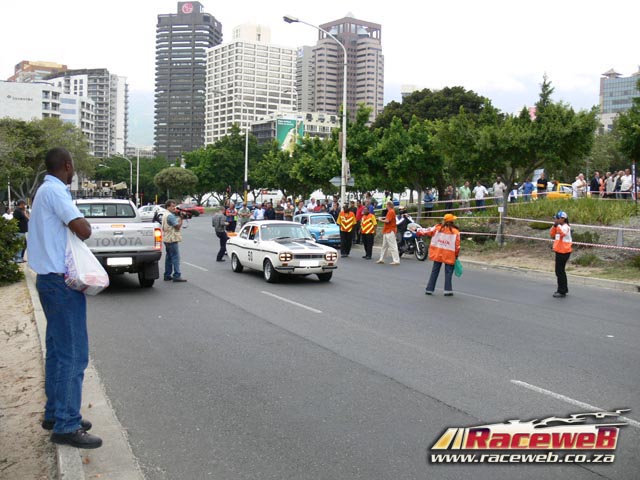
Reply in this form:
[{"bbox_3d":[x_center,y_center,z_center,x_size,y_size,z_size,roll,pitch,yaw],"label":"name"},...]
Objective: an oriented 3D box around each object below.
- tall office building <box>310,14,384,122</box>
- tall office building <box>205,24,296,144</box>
[{"bbox_3d":[17.478,-76.843,390.000,32.000,117.000,32.000,-2,4,-40],"label":"tall office building"},{"bbox_3d":[-39.082,-69.823,360.915,36.000,99.000,36.000,-1,4,-36],"label":"tall office building"}]

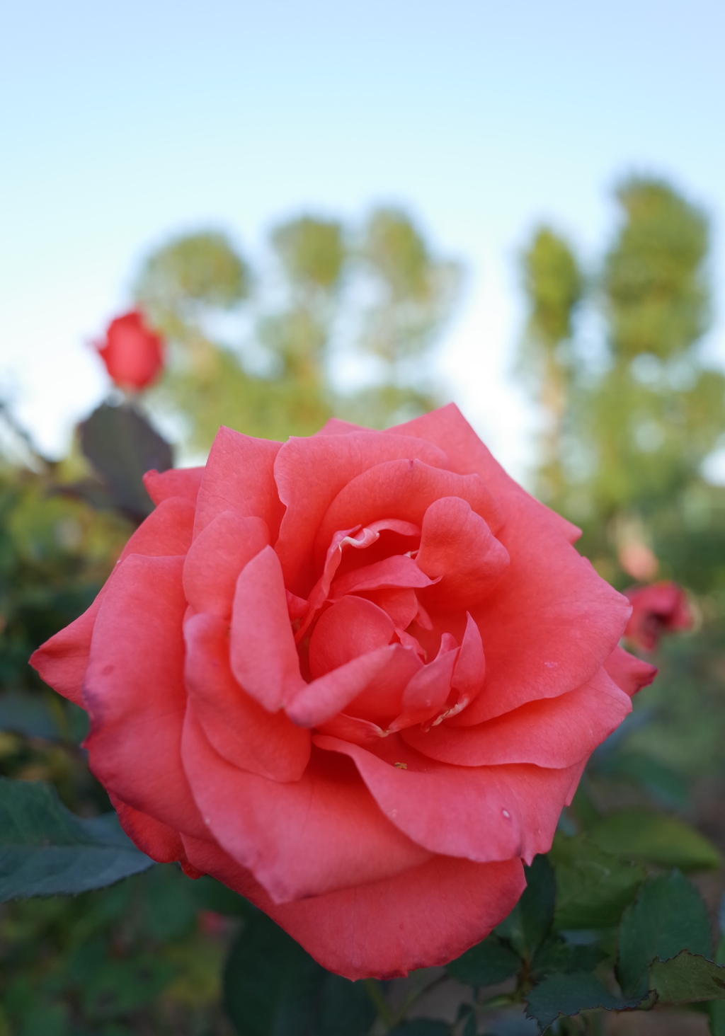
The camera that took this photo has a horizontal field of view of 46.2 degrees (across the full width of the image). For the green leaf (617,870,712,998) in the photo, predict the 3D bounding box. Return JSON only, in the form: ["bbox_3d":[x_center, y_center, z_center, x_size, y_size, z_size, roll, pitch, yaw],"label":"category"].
[{"bbox_3d":[0.074,0.102,0.208,0.021,0.031,0.007,16,-19,9],"label":"green leaf"}]

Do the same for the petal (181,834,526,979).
[{"bbox_3d":[-0.002,0.082,0.180,0.069,0.031,0.018,0,-25,0],"label":"petal"}]

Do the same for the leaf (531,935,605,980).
[{"bbox_3d":[0.059,0.127,0.245,0.020,0.012,0.015,0,-25,0],"label":"leaf"}]

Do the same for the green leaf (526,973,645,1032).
[{"bbox_3d":[0.051,0.113,0.198,0.028,0.006,0.015,3,32,5],"label":"green leaf"}]

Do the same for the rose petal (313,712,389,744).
[{"bbox_3d":[-0.002,0.040,0.163,0.016,0.009,0.010,0,0,0],"label":"rose petal"}]

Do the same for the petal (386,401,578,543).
[{"bbox_3d":[0.029,-0.011,0.205,0.047,0.035,0.015,0,-5,0],"label":"petal"}]

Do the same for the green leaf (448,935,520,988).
[{"bbox_3d":[0.029,0.108,0.208,0.019,0.006,0.015,4,42,5],"label":"green leaf"}]

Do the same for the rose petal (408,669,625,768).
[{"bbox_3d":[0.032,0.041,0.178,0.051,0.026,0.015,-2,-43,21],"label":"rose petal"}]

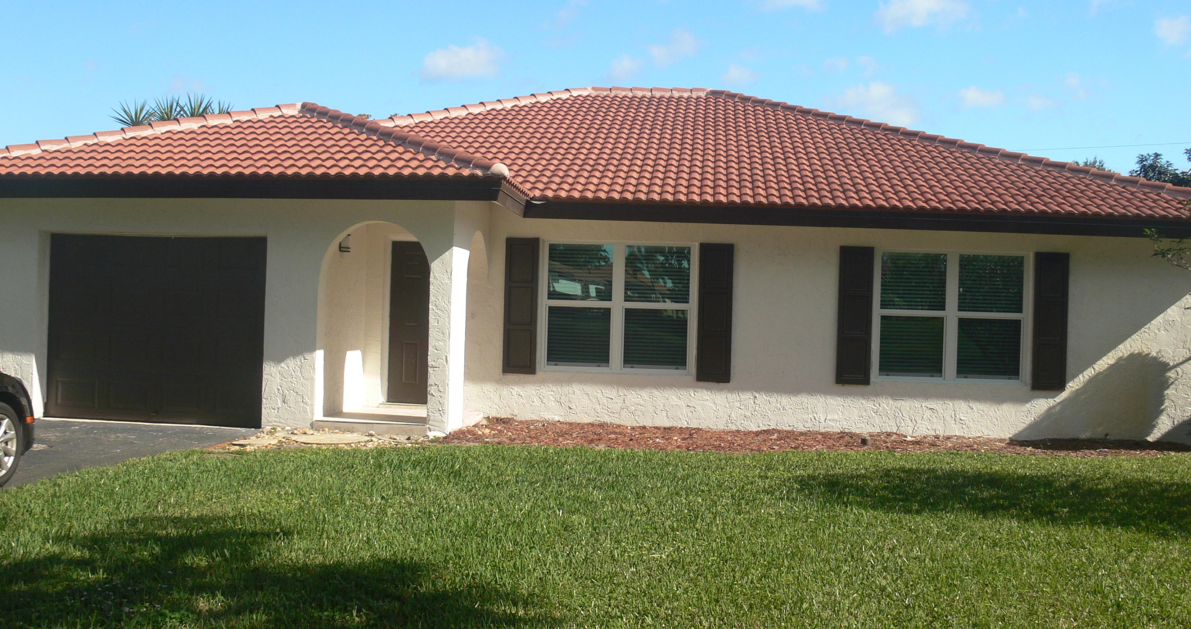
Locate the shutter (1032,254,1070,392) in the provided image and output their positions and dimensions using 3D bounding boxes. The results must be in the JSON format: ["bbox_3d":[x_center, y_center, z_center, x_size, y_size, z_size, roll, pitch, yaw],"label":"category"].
[{"bbox_3d":[5.425,0.085,14.346,0.414,1.657,0.040,2,-1,5],"label":"shutter"}]

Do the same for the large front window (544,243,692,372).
[{"bbox_3d":[0.273,-0.080,14.825,1.832,1.592,0.100,2,-1,5],"label":"large front window"}]

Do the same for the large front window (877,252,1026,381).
[{"bbox_3d":[4.274,0.032,14.492,1.788,1.574,0.100,2,-1,5],"label":"large front window"}]

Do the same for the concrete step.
[{"bbox_3d":[-2.390,1.216,13.063,1.266,0.140,0.450,2,-1,5],"label":"concrete step"}]

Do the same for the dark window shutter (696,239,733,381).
[{"bbox_3d":[1.462,-0.017,14.676,0.408,1.686,0.040,2,-1,5],"label":"dark window shutter"}]

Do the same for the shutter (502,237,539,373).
[{"bbox_3d":[-0.917,-0.106,14.874,0.410,1.679,0.040,2,-1,5],"label":"shutter"}]

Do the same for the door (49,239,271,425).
[{"bbox_3d":[-4.837,0.163,13.250,2.535,2.100,0.060,2,-1,5],"label":"door"}]

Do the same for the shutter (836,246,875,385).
[{"bbox_3d":[3.138,0.014,14.537,0.409,1.674,0.040,2,-1,5],"label":"shutter"}]

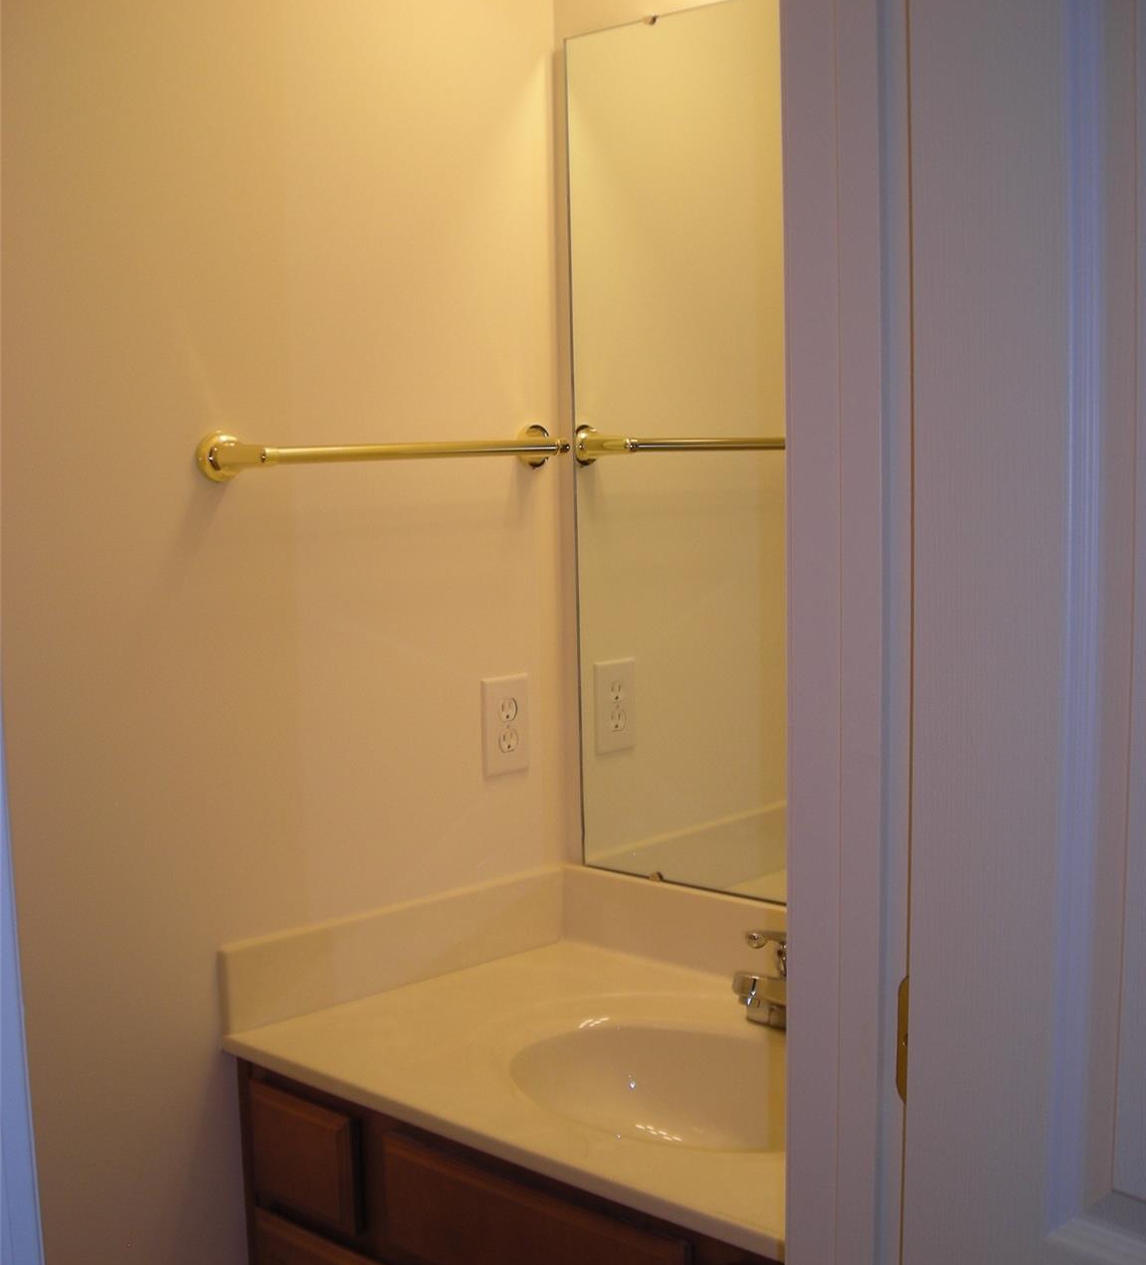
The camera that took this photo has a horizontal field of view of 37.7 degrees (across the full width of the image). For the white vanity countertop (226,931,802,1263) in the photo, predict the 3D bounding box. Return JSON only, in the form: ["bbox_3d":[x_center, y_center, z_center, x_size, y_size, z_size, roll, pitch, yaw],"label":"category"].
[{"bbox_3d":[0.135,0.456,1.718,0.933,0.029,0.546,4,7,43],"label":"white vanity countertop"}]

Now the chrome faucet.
[{"bbox_3d":[0.224,0.373,1.804,0.155,0.128,0.158,4,7,43],"label":"chrome faucet"}]

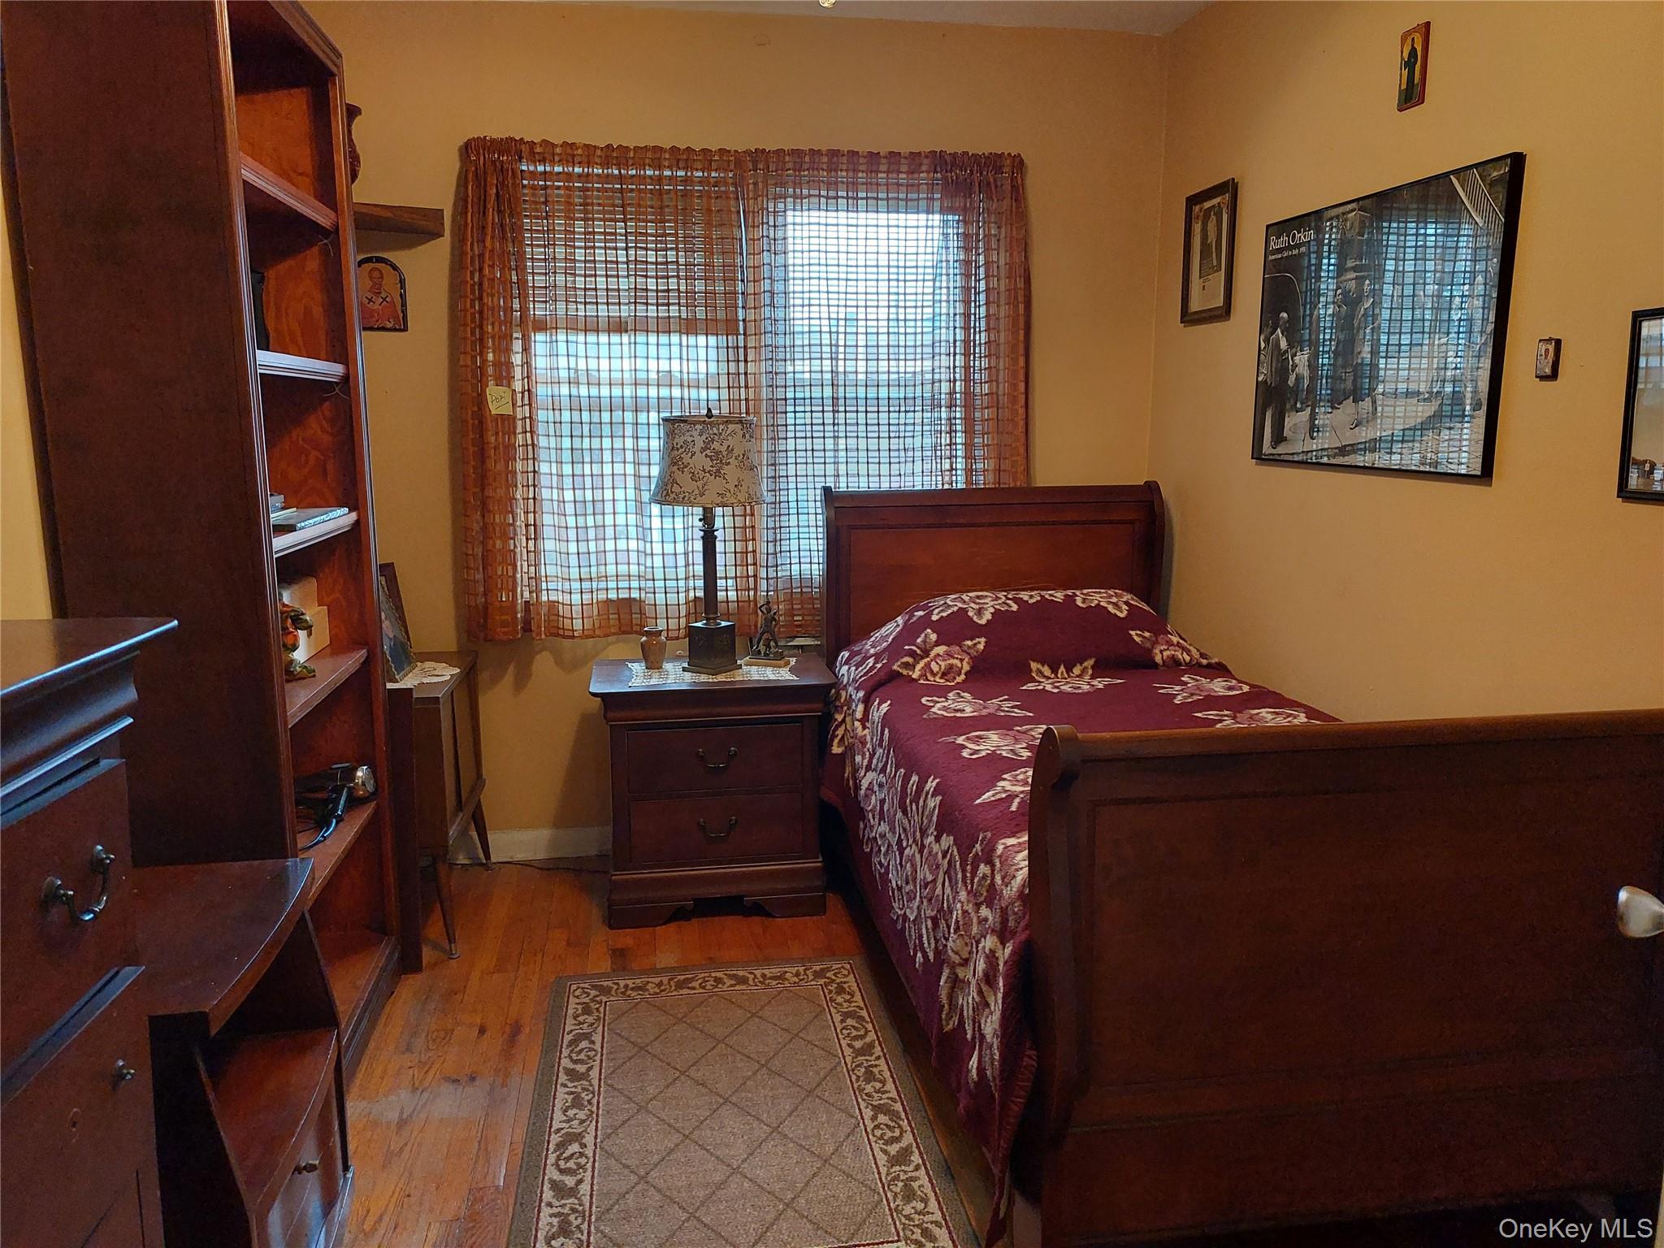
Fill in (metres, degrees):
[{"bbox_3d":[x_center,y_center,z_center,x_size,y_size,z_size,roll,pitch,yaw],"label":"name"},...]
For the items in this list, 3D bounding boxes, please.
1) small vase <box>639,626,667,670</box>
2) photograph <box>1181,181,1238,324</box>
[{"bbox_3d":[-0.490,0.064,3.189,0.073,0.116,0.073,-2,11,-9],"label":"small vase"},{"bbox_3d":[1.051,-1.031,3.238,0.020,0.358,0.276,-2,11,-9],"label":"photograph"}]

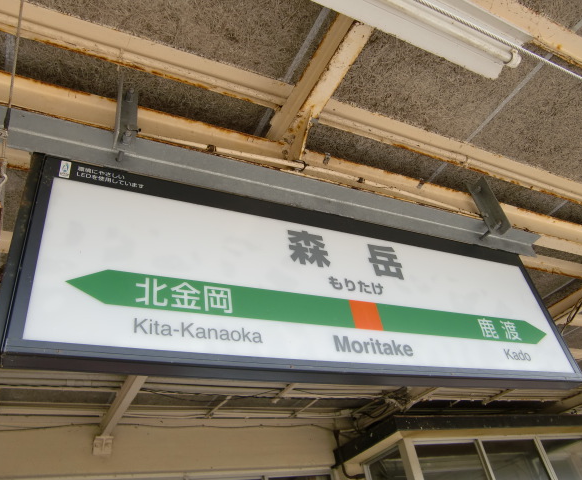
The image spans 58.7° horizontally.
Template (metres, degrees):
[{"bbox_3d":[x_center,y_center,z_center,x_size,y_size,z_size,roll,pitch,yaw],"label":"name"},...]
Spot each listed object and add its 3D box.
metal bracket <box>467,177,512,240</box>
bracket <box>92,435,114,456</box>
[{"bbox_3d":[0.792,-0.149,2.100,0.058,0.288,0.057,10,-43,-25],"label":"metal bracket"},{"bbox_3d":[-1.615,1.778,4.467,0.152,0.122,0.100,10,-43,-25],"label":"bracket"}]

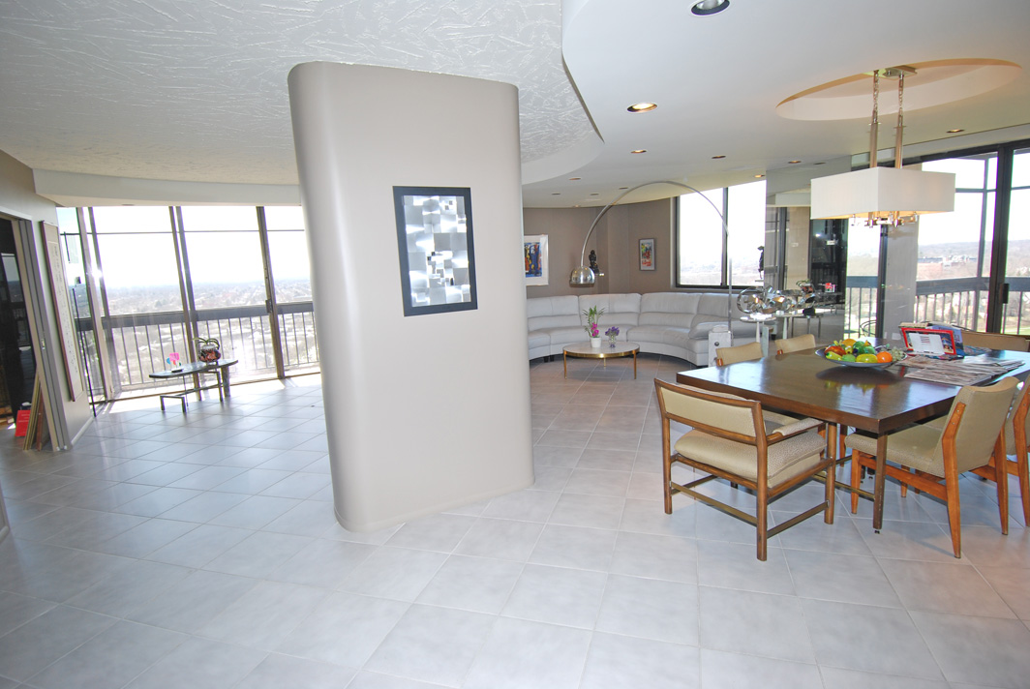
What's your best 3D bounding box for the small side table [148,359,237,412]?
[{"bbox_3d":[-4.037,0.523,6.536,0.537,0.454,1.032,1,9,25],"label":"small side table"}]

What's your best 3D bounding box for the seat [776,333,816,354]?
[{"bbox_3d":[2.365,0.370,3.939,0.483,0.818,0.587,-7,9,-24],"label":"seat"}]

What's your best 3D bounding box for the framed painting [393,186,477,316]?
[{"bbox_3d":[-0.451,-0.547,3.024,0.471,0.729,0.029,-8,10,-28],"label":"framed painting"}]

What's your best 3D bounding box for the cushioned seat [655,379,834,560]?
[{"bbox_3d":[1.270,0.591,2.861,0.694,0.814,0.648,-8,10,-30],"label":"cushioned seat"}]

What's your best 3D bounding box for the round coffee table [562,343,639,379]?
[{"bbox_3d":[1.160,0.222,6.895,1.004,0.380,1.004,-3,8,0],"label":"round coffee table"}]

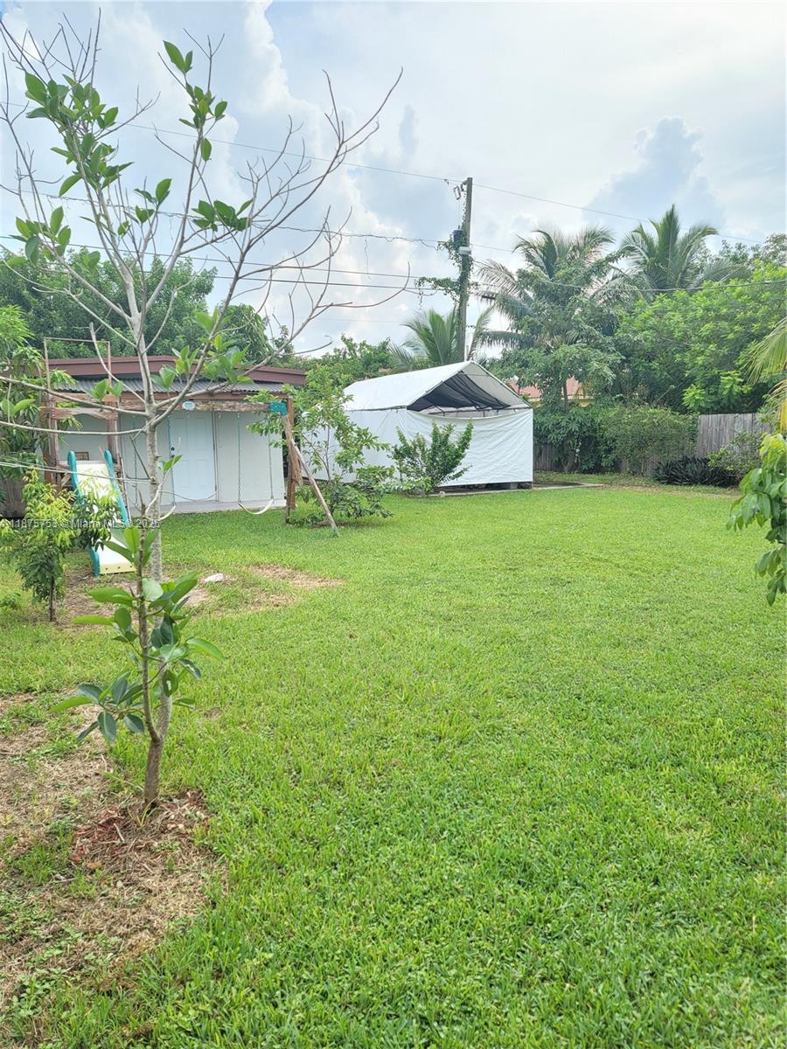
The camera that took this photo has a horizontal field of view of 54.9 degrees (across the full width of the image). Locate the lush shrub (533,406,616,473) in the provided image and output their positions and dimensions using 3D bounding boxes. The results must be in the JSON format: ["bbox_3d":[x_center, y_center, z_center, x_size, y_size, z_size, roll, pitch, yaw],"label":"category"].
[{"bbox_3d":[5.543,-2.607,23.225,2.433,2.025,1.900,-1,7,0],"label":"lush shrub"}]

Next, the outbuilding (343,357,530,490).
[{"bbox_3d":[0.330,-2.435,19.441,3.239,2.866,6.318,-5,8,-26],"label":"outbuilding"}]

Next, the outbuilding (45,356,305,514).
[{"bbox_3d":[-4.613,-1.924,16.033,4.920,2.929,4.600,-5,8,-25],"label":"outbuilding"}]

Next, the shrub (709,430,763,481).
[{"bbox_3d":[8.737,-1.770,19.287,1.304,1.237,1.200,-1,7,0],"label":"shrub"}]

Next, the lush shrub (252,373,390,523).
[{"bbox_3d":[-1.181,-1.241,12.110,2.129,2.432,2.100,-1,7,0],"label":"lush shrub"}]

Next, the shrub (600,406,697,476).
[{"bbox_3d":[7.375,-2.432,21.859,2.625,1.950,2.000,-1,7,0],"label":"shrub"}]

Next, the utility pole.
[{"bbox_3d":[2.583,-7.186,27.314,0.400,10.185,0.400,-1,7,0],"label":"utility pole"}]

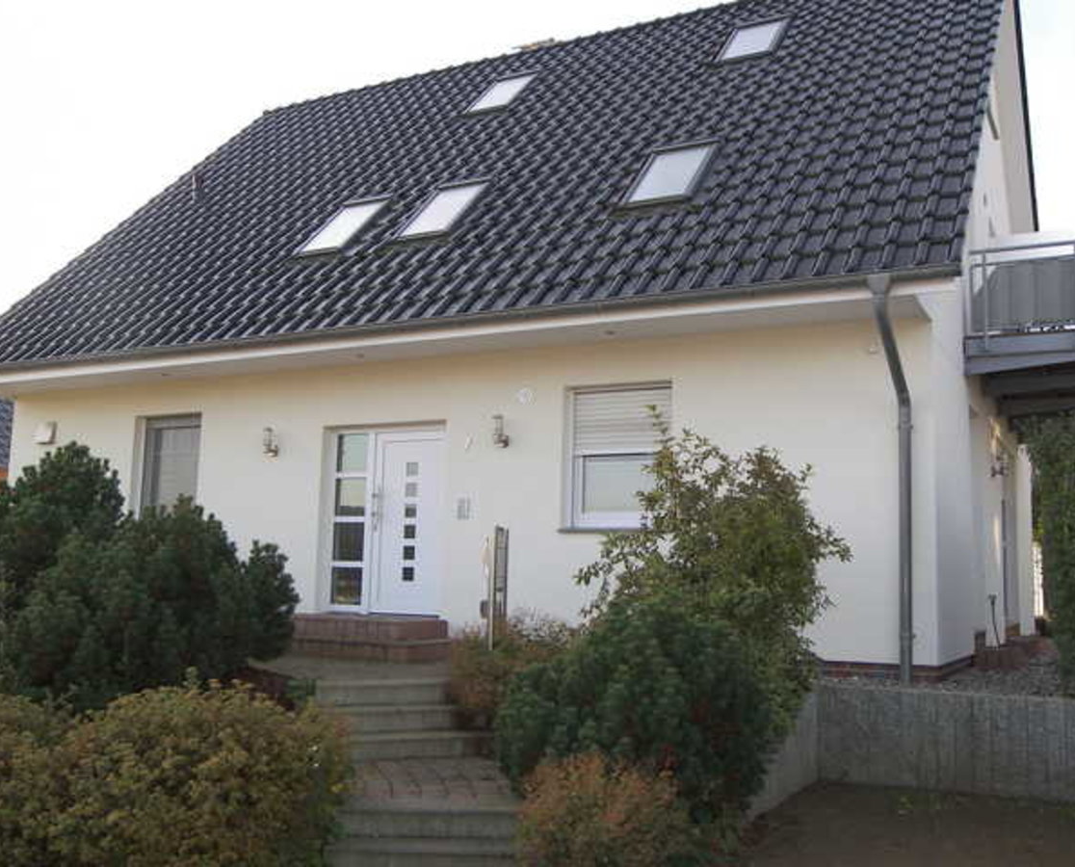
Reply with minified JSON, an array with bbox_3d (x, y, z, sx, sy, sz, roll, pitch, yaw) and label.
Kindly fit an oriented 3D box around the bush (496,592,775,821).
[{"bbox_3d":[0.613,1.700,7.116,1.620,1.250,1.500,1,-6,0],"label":"bush"}]

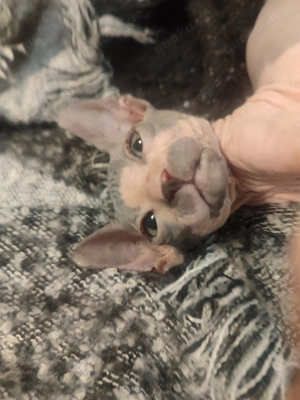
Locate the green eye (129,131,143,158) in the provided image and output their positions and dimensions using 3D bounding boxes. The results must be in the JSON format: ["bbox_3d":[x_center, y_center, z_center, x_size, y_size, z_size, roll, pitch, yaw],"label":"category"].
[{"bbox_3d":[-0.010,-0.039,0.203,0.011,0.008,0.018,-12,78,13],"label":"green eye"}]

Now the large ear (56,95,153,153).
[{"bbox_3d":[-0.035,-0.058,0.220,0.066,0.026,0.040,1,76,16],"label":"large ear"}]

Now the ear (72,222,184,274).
[{"bbox_3d":[-0.016,0.036,0.215,0.078,0.036,0.026,0,9,15],"label":"ear"}]

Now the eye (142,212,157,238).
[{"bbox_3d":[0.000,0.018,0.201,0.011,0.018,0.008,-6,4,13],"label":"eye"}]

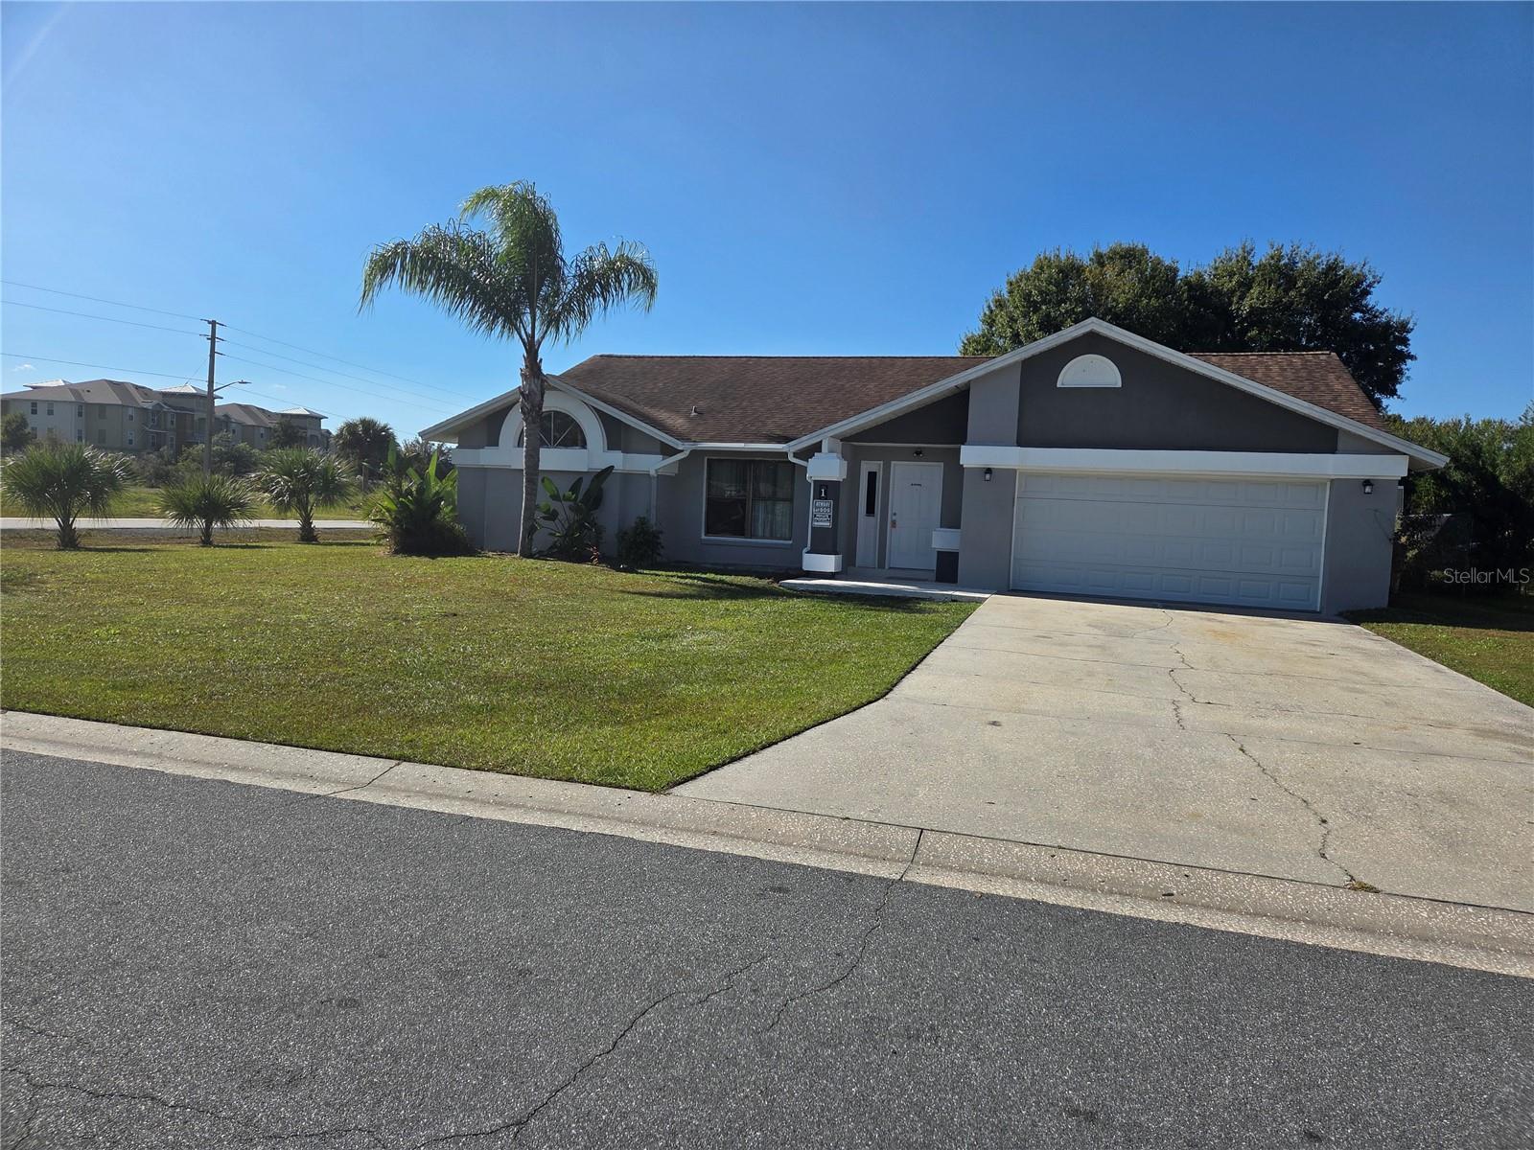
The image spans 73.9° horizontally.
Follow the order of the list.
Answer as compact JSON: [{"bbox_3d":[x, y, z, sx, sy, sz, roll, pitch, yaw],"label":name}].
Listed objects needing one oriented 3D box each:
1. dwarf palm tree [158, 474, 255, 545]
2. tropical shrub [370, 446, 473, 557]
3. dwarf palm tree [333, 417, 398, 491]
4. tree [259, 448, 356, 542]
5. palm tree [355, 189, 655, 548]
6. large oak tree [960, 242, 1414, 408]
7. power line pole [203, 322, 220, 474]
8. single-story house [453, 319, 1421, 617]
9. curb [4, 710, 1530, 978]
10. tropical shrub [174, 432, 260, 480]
[{"bbox_3d":[-11.187,-1.294,20.395,1.927,1.412,1.900,4,4,17],"label":"dwarf palm tree"},{"bbox_3d":[-6.859,-1.475,20.222,2.004,2.149,2.000,4,4,17],"label":"tropical shrub"},{"bbox_3d":[-27.638,-7.718,70.029,4.357,6.178,4.200,4,4,17],"label":"dwarf palm tree"},{"bbox_3d":[-10.072,-1.762,22.336,2.059,2.060,2.000,4,4,17],"label":"tree"},{"bbox_3d":[-5.149,-4.059,20.317,5.806,7.394,5.600,4,4,17],"label":"palm tree"},{"bbox_3d":[15.225,-6.250,37.458,16.401,11.847,13.000,4,4,17],"label":"large oak tree"},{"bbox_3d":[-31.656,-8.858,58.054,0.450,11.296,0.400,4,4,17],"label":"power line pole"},{"bbox_3d":[3.740,-2.929,25.512,18.700,5.450,15.400,4,4,17],"label":"single-story house"},{"bbox_3d":[-0.972,1.249,5.410,8.982,0.130,0.570,4,4,17],"label":"curb"},{"bbox_3d":[-38.768,-7.738,71.972,5.888,4.721,5.000,4,4,17],"label":"tropical shrub"}]

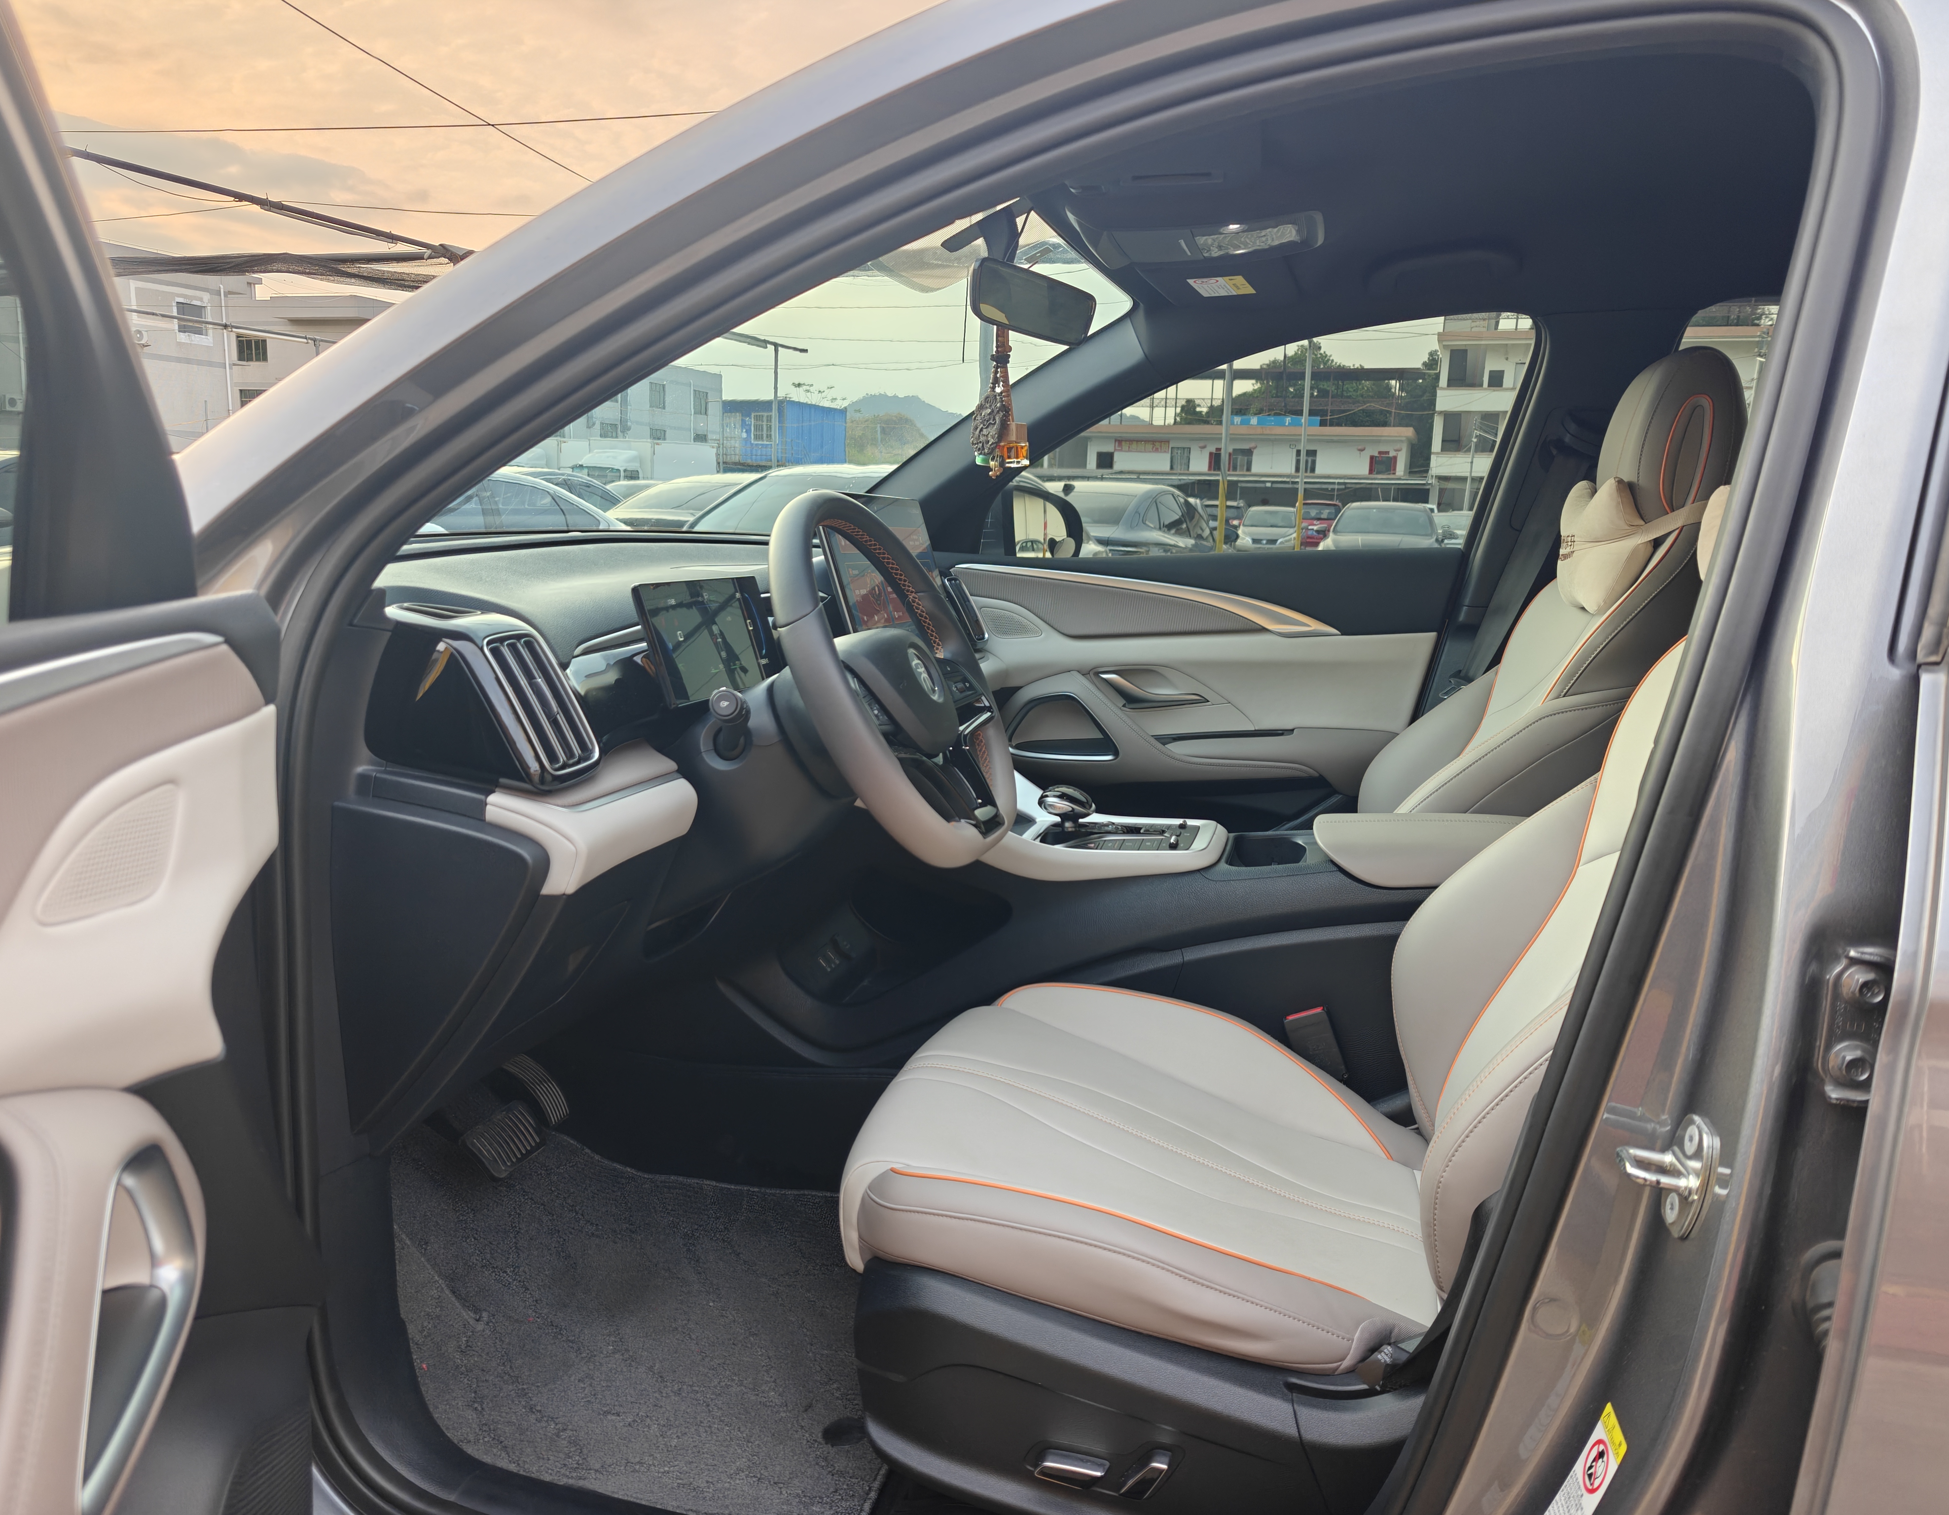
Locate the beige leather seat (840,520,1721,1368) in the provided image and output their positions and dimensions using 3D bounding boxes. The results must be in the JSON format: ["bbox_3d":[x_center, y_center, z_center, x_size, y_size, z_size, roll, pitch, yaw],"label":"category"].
[{"bbox_3d":[0.345,0.021,1.085,0.800,0.850,0.530,4,11,17],"label":"beige leather seat"}]

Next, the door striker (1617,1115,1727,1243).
[{"bbox_3d":[0.338,0.203,0.651,0.045,0.060,0.043,4,11,17],"label":"door striker"}]

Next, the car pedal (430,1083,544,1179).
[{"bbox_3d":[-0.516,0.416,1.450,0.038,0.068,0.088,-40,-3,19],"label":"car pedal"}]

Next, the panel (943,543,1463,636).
[{"bbox_3d":[0.327,-0.275,2.176,0.900,0.150,0.090,4,11,17],"label":"panel"}]

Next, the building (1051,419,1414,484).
[{"bbox_3d":[16.247,-17.100,84.000,21.500,7.200,8.000,2,10,7],"label":"building"}]

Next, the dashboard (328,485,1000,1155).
[{"bbox_3d":[-0.302,-0.073,1.643,0.550,0.500,1.440,4,11,17],"label":"dashboard"}]

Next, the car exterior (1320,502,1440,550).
[{"bbox_3d":[6.140,-3.080,20.200,1.820,1.470,4.600,4,11,17],"label":"car exterior"}]

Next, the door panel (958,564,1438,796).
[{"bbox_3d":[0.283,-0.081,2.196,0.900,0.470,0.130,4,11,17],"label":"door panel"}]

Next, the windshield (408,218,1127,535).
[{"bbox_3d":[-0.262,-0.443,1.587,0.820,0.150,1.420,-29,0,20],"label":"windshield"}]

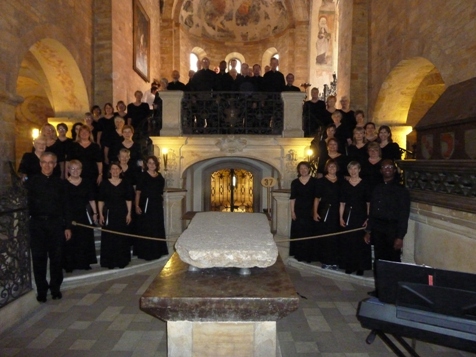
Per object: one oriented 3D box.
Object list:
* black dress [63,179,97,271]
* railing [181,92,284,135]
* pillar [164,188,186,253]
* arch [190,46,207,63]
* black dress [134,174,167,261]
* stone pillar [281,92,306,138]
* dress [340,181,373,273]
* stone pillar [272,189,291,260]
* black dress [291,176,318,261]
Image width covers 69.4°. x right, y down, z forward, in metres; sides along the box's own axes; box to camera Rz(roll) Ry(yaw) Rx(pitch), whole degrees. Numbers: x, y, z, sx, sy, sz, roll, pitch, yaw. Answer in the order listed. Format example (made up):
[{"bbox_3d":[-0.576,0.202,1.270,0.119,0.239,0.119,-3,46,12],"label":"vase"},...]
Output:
[{"bbox_3d":[-2.337,0.678,5.070,0.490,1.360,0.350,-1,3,-18],"label":"black dress"},{"bbox_3d":[-0.117,-1.370,7.300,2.200,0.920,0.100,0,3,0],"label":"railing"},{"bbox_3d":[-1.136,0.784,6.200,0.370,1.220,0.380,0,3,0],"label":"pillar"},{"bbox_3d":[-1.531,-4.849,13.500,0.750,0.620,0.400,-2,4,-40],"label":"arch"},{"bbox_3d":[-1.414,0.629,5.620,0.540,1.420,0.380,-1,3,-25],"label":"black dress"},{"bbox_3d":[1.187,-1.347,7.350,0.500,0.960,0.460,0,3,0],"label":"stone pillar"},{"bbox_3d":[1.736,0.687,5.080,0.500,1.370,0.350,1,3,18],"label":"dress"},{"bbox_3d":[0.784,0.848,6.200,0.360,1.230,0.380,0,3,0],"label":"stone pillar"},{"bbox_3d":[1.091,0.668,5.600,0.500,1.390,0.360,1,3,14],"label":"black dress"}]

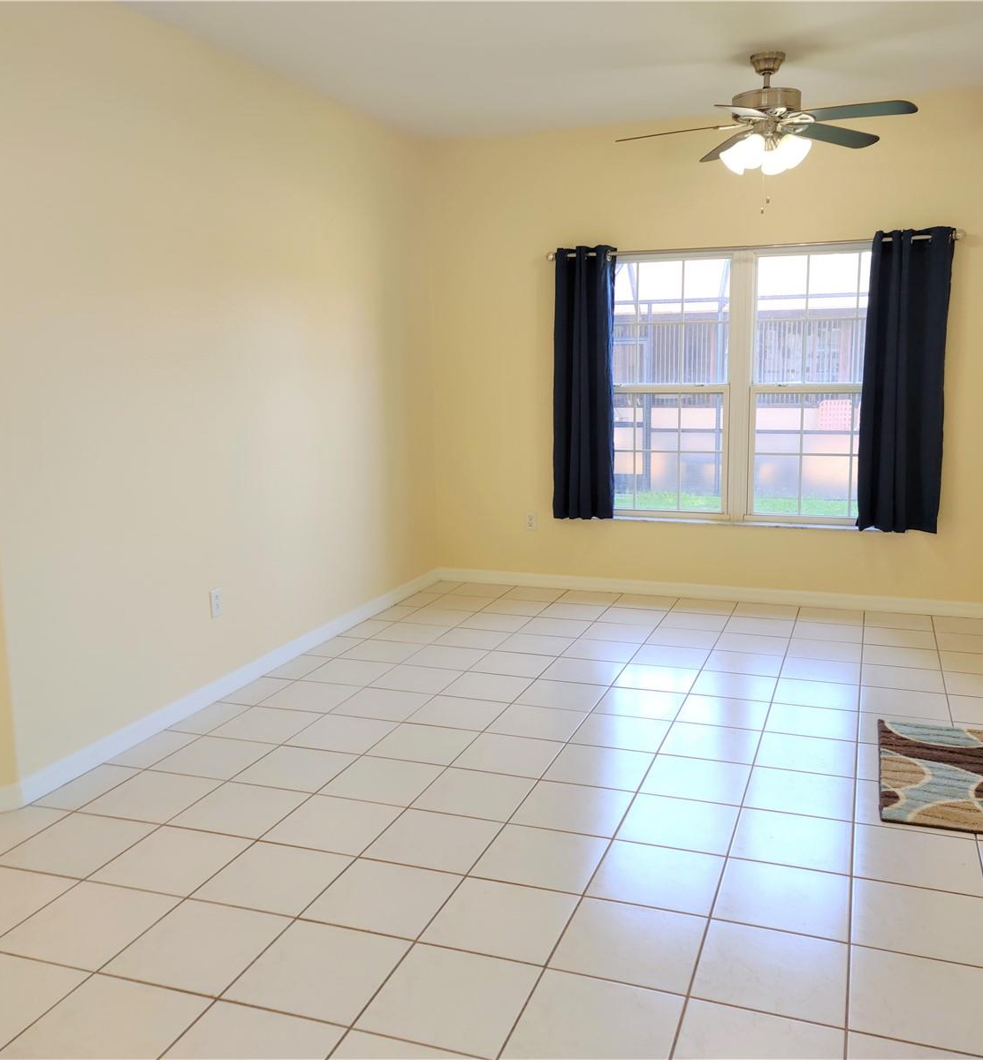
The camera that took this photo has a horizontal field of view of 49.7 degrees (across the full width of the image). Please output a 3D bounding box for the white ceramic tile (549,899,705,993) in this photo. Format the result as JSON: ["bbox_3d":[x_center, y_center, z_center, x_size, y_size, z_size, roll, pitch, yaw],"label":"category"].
[{"bbox_3d":[0.350,1.032,2.647,0.331,0.010,0.333,3,11,19],"label":"white ceramic tile"}]

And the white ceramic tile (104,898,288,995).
[{"bbox_3d":[-0.718,1.024,2.623,0.329,0.010,0.340,3,11,19],"label":"white ceramic tile"}]

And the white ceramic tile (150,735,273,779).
[{"bbox_3d":[-1.003,0.828,3.850,0.328,0.010,0.340,3,11,19],"label":"white ceramic tile"}]

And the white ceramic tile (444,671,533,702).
[{"bbox_3d":[-0.015,0.687,4.622,0.333,0.010,0.337,3,11,20],"label":"white ceramic tile"}]

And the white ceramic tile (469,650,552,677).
[{"bbox_3d":[0.103,0.630,4.938,0.334,0.010,0.337,3,11,20],"label":"white ceramic tile"}]

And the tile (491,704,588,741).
[{"bbox_3d":[0.189,0.762,4.188,0.333,0.010,0.337,3,11,20],"label":"tile"}]

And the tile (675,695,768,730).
[{"bbox_3d":[0.934,0.736,4.263,0.336,0.010,0.340,3,10,19],"label":"tile"}]

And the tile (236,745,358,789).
[{"bbox_3d":[-0.692,0.846,3.769,0.333,0.010,0.337,3,11,20],"label":"tile"}]

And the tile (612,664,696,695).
[{"bbox_3d":[0.736,0.661,4.701,0.336,0.010,0.340,3,10,19],"label":"tile"}]

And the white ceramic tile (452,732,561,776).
[{"bbox_3d":[0.065,0.817,3.841,0.328,0.010,0.340,3,11,19],"label":"white ceramic tile"}]

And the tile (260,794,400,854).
[{"bbox_3d":[-0.488,0.925,3.327,0.334,0.010,0.337,3,11,20],"label":"tile"}]

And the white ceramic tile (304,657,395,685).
[{"bbox_3d":[-0.651,0.651,4.859,0.333,0.010,0.337,3,11,20],"label":"white ceramic tile"}]

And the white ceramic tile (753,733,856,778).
[{"bbox_3d":[1.134,0.812,3.817,0.336,0.010,0.340,3,10,19],"label":"white ceramic tile"}]

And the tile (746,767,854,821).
[{"bbox_3d":[1.022,0.873,3.514,0.333,0.010,0.337,3,11,20],"label":"tile"}]

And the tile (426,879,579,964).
[{"bbox_3d":[0.030,1.015,2.764,0.331,0.010,0.333,3,11,19],"label":"tile"}]

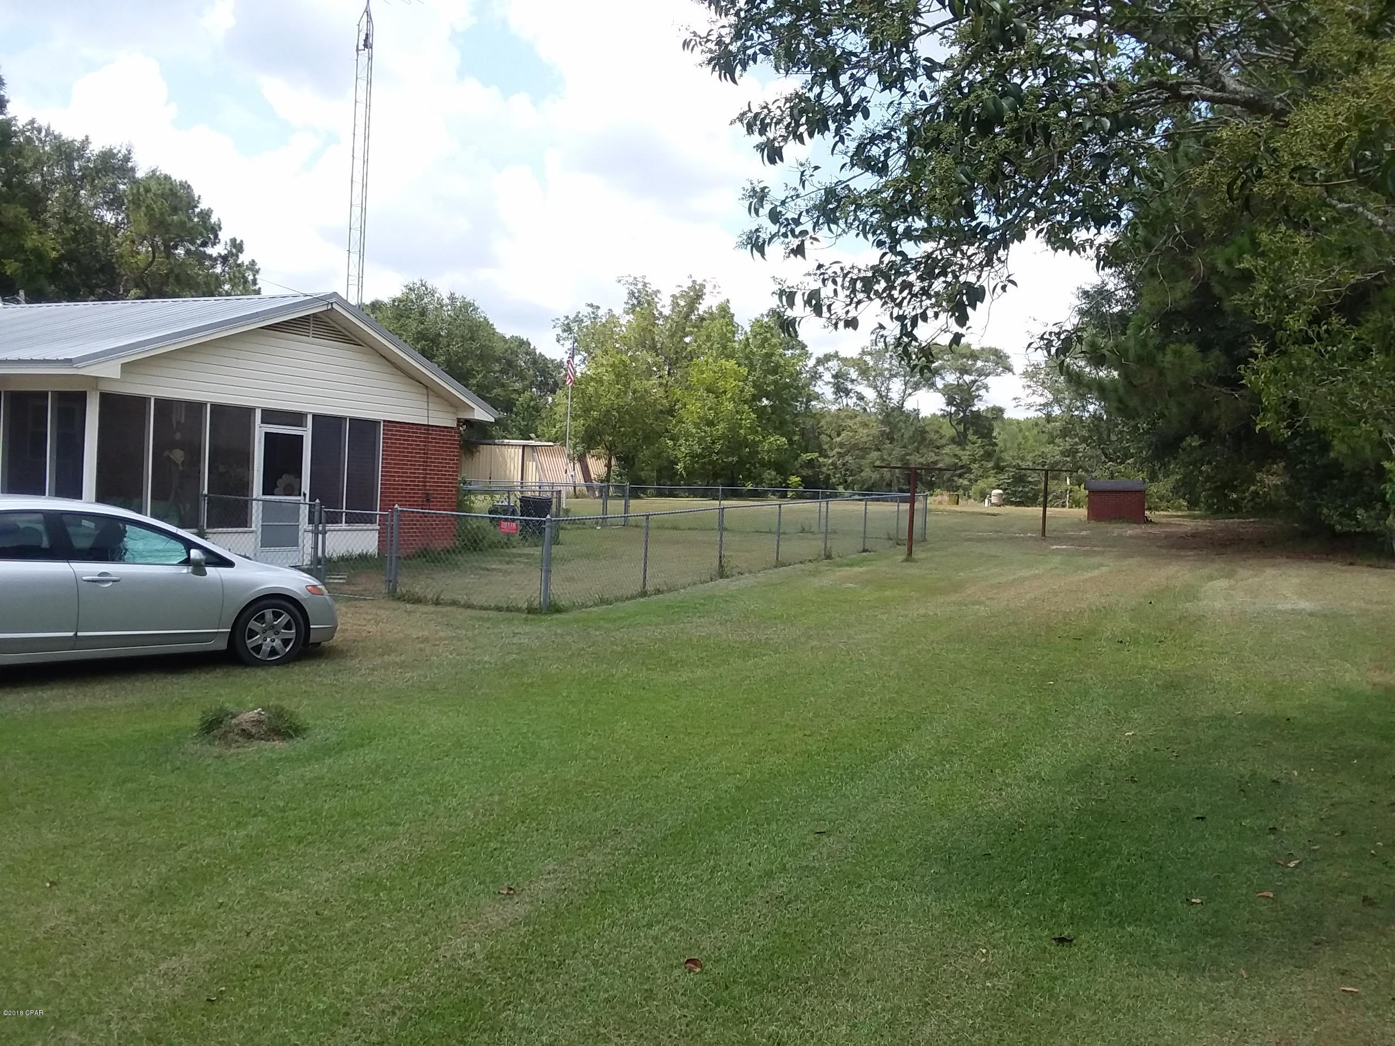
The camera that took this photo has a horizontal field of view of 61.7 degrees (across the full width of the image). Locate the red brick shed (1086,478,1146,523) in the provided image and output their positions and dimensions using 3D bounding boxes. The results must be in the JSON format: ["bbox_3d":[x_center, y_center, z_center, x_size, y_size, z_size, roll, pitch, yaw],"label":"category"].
[{"bbox_3d":[17.859,-0.854,50.000,2.450,1.870,2.200,4,2,25],"label":"red brick shed"}]

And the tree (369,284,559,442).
[{"bbox_3d":[-12.749,-7.272,62.000,11.000,11.000,10.500,2,2,-21],"label":"tree"}]

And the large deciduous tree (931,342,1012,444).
[{"bbox_3d":[18.294,-6.544,78.000,5.500,10.700,5.500,3,2,12],"label":"large deciduous tree"}]

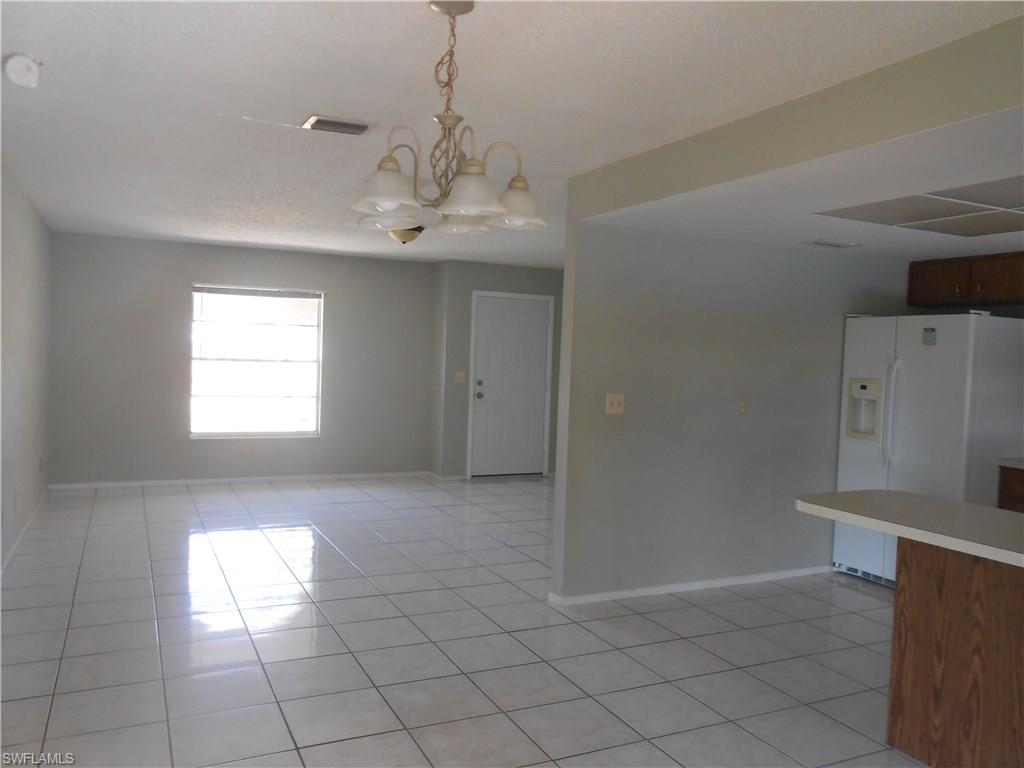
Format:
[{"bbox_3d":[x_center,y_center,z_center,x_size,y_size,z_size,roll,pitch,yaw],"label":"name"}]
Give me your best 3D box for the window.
[{"bbox_3d":[-2.678,-0.219,8.099,1.320,1.570,0.100,1,2,-26],"label":"window"}]

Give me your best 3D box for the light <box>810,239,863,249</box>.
[{"bbox_3d":[2.050,-0.873,4.818,0.300,0.040,0.200,1,2,-26],"label":"light"}]

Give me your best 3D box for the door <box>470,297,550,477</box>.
[{"bbox_3d":[-0.004,0.031,8.926,1.000,2.100,0.060,1,2,-26],"label":"door"}]

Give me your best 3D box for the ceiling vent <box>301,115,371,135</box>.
[{"bbox_3d":[-0.791,-1.168,3.514,0.300,0.030,0.235,1,2,-26],"label":"ceiling vent"}]

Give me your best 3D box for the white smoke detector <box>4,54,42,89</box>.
[{"bbox_3d":[-1.834,-1.174,2.885,0.125,0.060,0.125,1,2,-26],"label":"white smoke detector"}]

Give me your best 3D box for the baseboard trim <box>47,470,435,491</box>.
[{"bbox_3d":[-2.678,1.002,8.111,3.810,0.070,0.015,1,2,-26],"label":"baseboard trim"}]

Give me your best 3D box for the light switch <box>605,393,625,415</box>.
[{"bbox_3d":[0.611,0.118,4.509,0.122,0.122,0.014,1,2,-26],"label":"light switch"}]

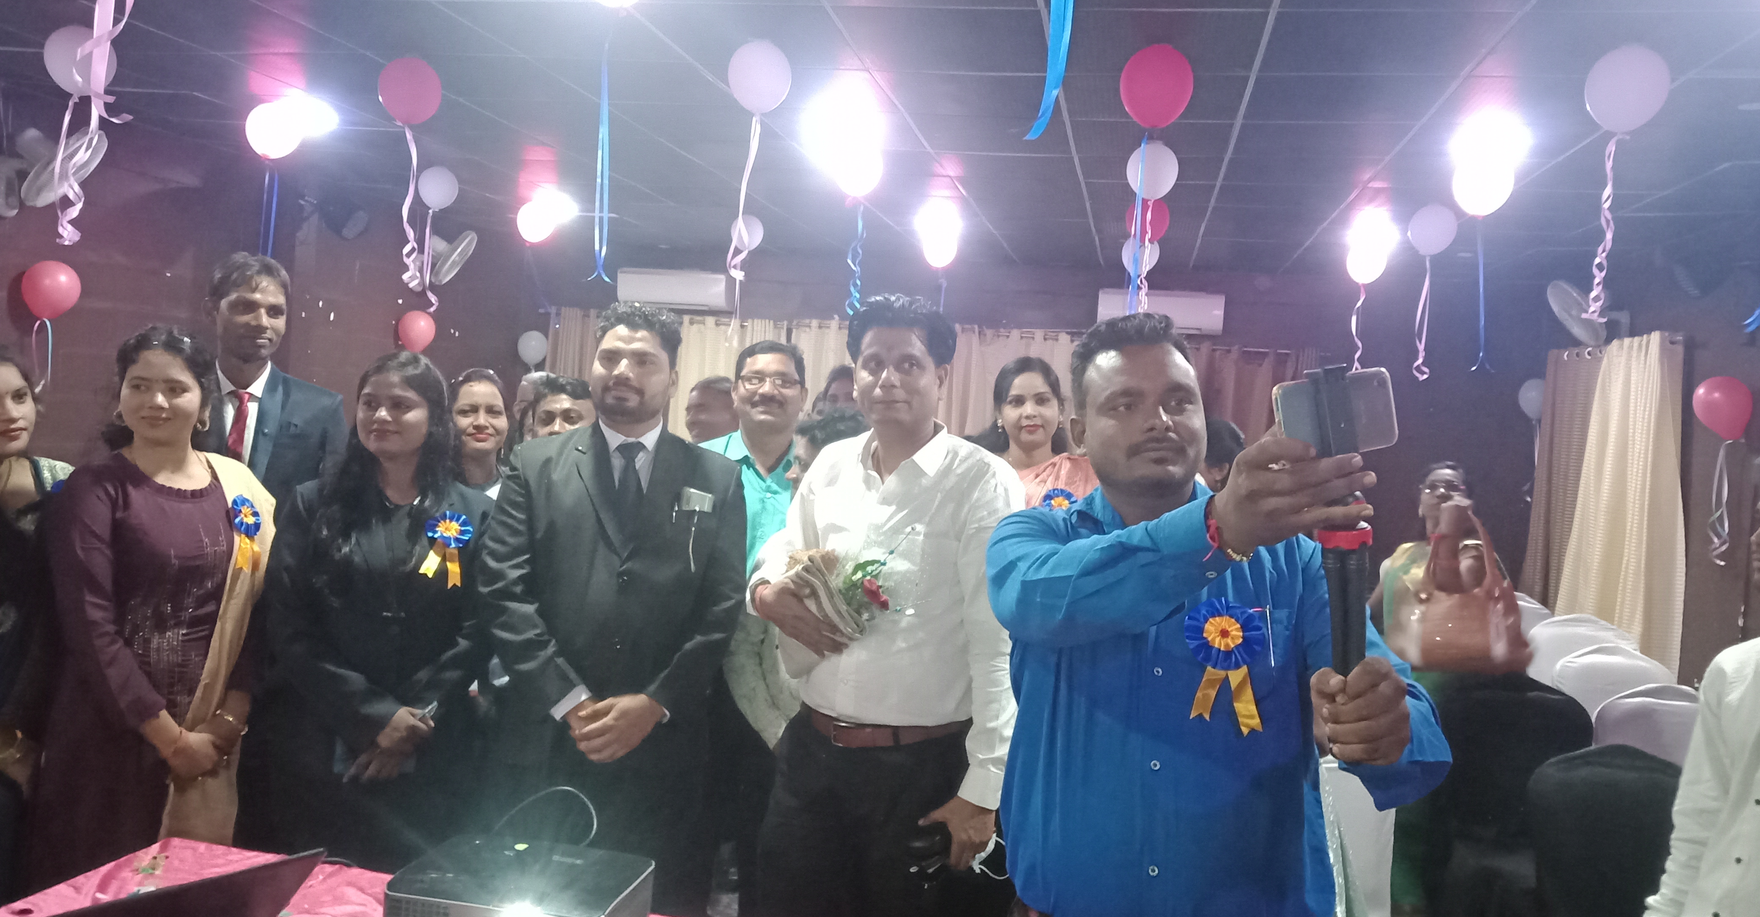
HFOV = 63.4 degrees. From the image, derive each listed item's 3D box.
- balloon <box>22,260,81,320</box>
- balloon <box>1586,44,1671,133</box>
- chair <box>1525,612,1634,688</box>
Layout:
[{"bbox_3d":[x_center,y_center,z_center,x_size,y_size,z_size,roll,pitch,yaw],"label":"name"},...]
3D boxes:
[{"bbox_3d":[-3.475,-0.703,5.967,0.240,0.248,0.240,4,2,10],"label":"balloon"},{"bbox_3d":[1.938,-0.958,3.693,0.220,0.240,0.220,4,2,10],"label":"balloon"},{"bbox_3d":[2.826,1.090,5.734,0.450,0.870,0.520,4,2,18],"label":"chair"}]

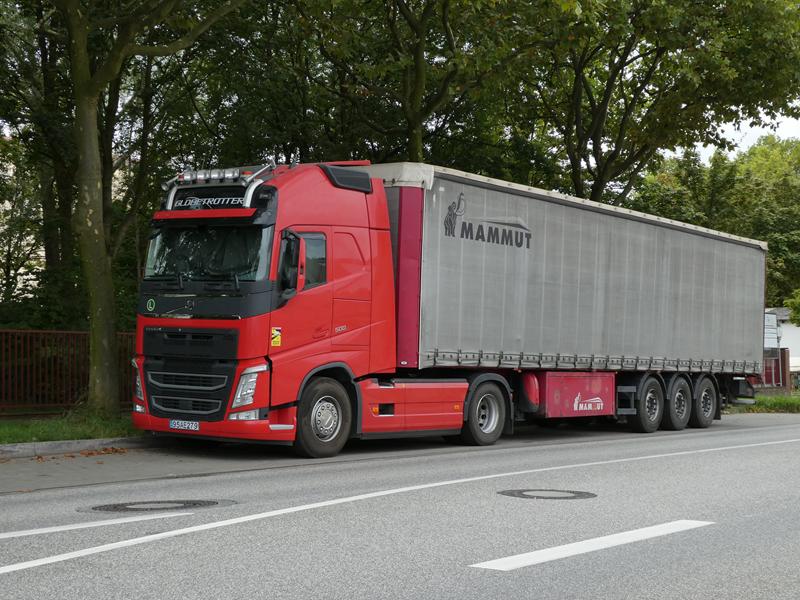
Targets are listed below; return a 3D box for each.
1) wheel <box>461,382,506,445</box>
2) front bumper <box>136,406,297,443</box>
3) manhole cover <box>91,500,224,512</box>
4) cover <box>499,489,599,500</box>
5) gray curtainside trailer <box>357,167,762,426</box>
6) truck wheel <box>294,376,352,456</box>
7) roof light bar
[{"bbox_3d":[1.197,1.709,19.922,0.340,1.000,1.000,1,-2,35],"label":"wheel"},{"bbox_3d":[-2.456,1.484,16.636,2.460,0.460,0.780,1,-2,35],"label":"front bumper"},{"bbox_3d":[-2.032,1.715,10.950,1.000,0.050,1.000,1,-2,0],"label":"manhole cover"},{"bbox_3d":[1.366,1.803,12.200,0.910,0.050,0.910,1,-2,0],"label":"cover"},{"bbox_3d":[3.170,0.419,24.593,2.550,4.000,13.750,1,-2,35],"label":"gray curtainside trailer"},{"bbox_3d":[-1.047,1.518,16.892,0.320,1.020,1.020,1,-2,35],"label":"truck wheel"},{"bbox_3d":[-2.320,-1.577,16.742,1.420,0.360,0.550,1,-2,35],"label":"roof light bar"}]

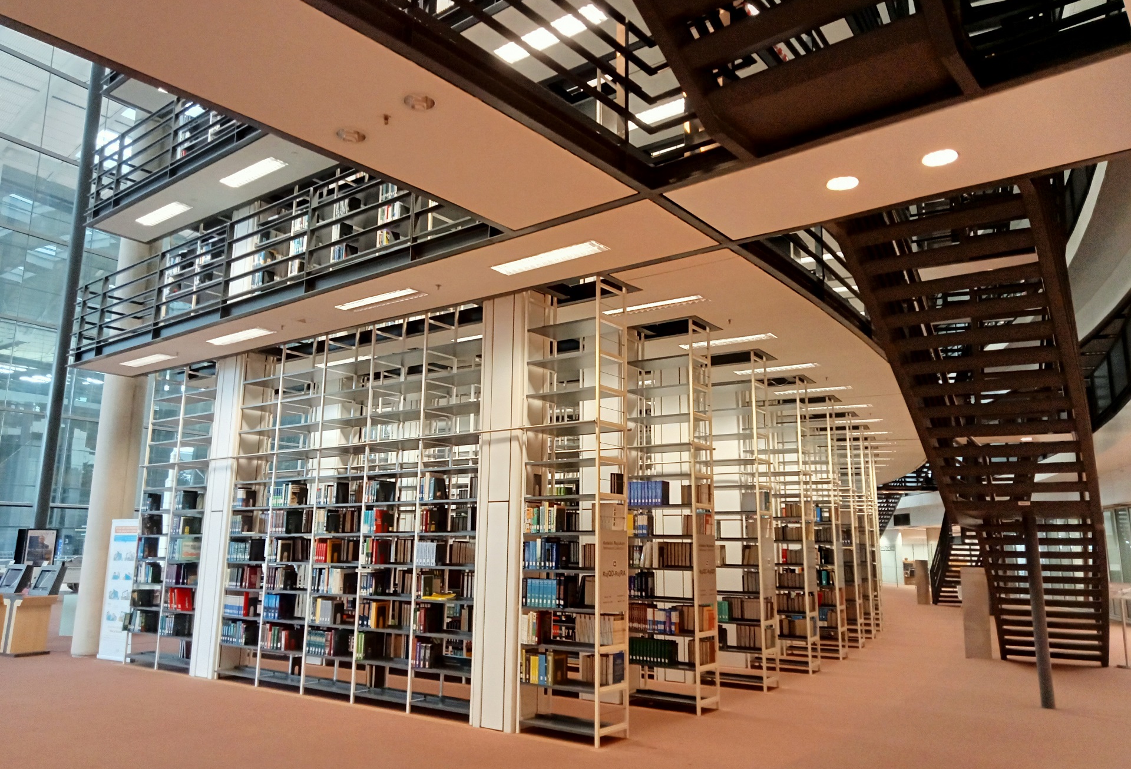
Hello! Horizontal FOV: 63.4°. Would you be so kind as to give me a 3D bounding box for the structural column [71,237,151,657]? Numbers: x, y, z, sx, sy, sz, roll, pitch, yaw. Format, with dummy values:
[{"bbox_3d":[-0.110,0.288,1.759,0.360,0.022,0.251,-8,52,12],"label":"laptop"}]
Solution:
[{"bbox_3d":[-7.128,0.870,14.584,0.641,6.647,0.641,-8,-13,38],"label":"structural column"}]

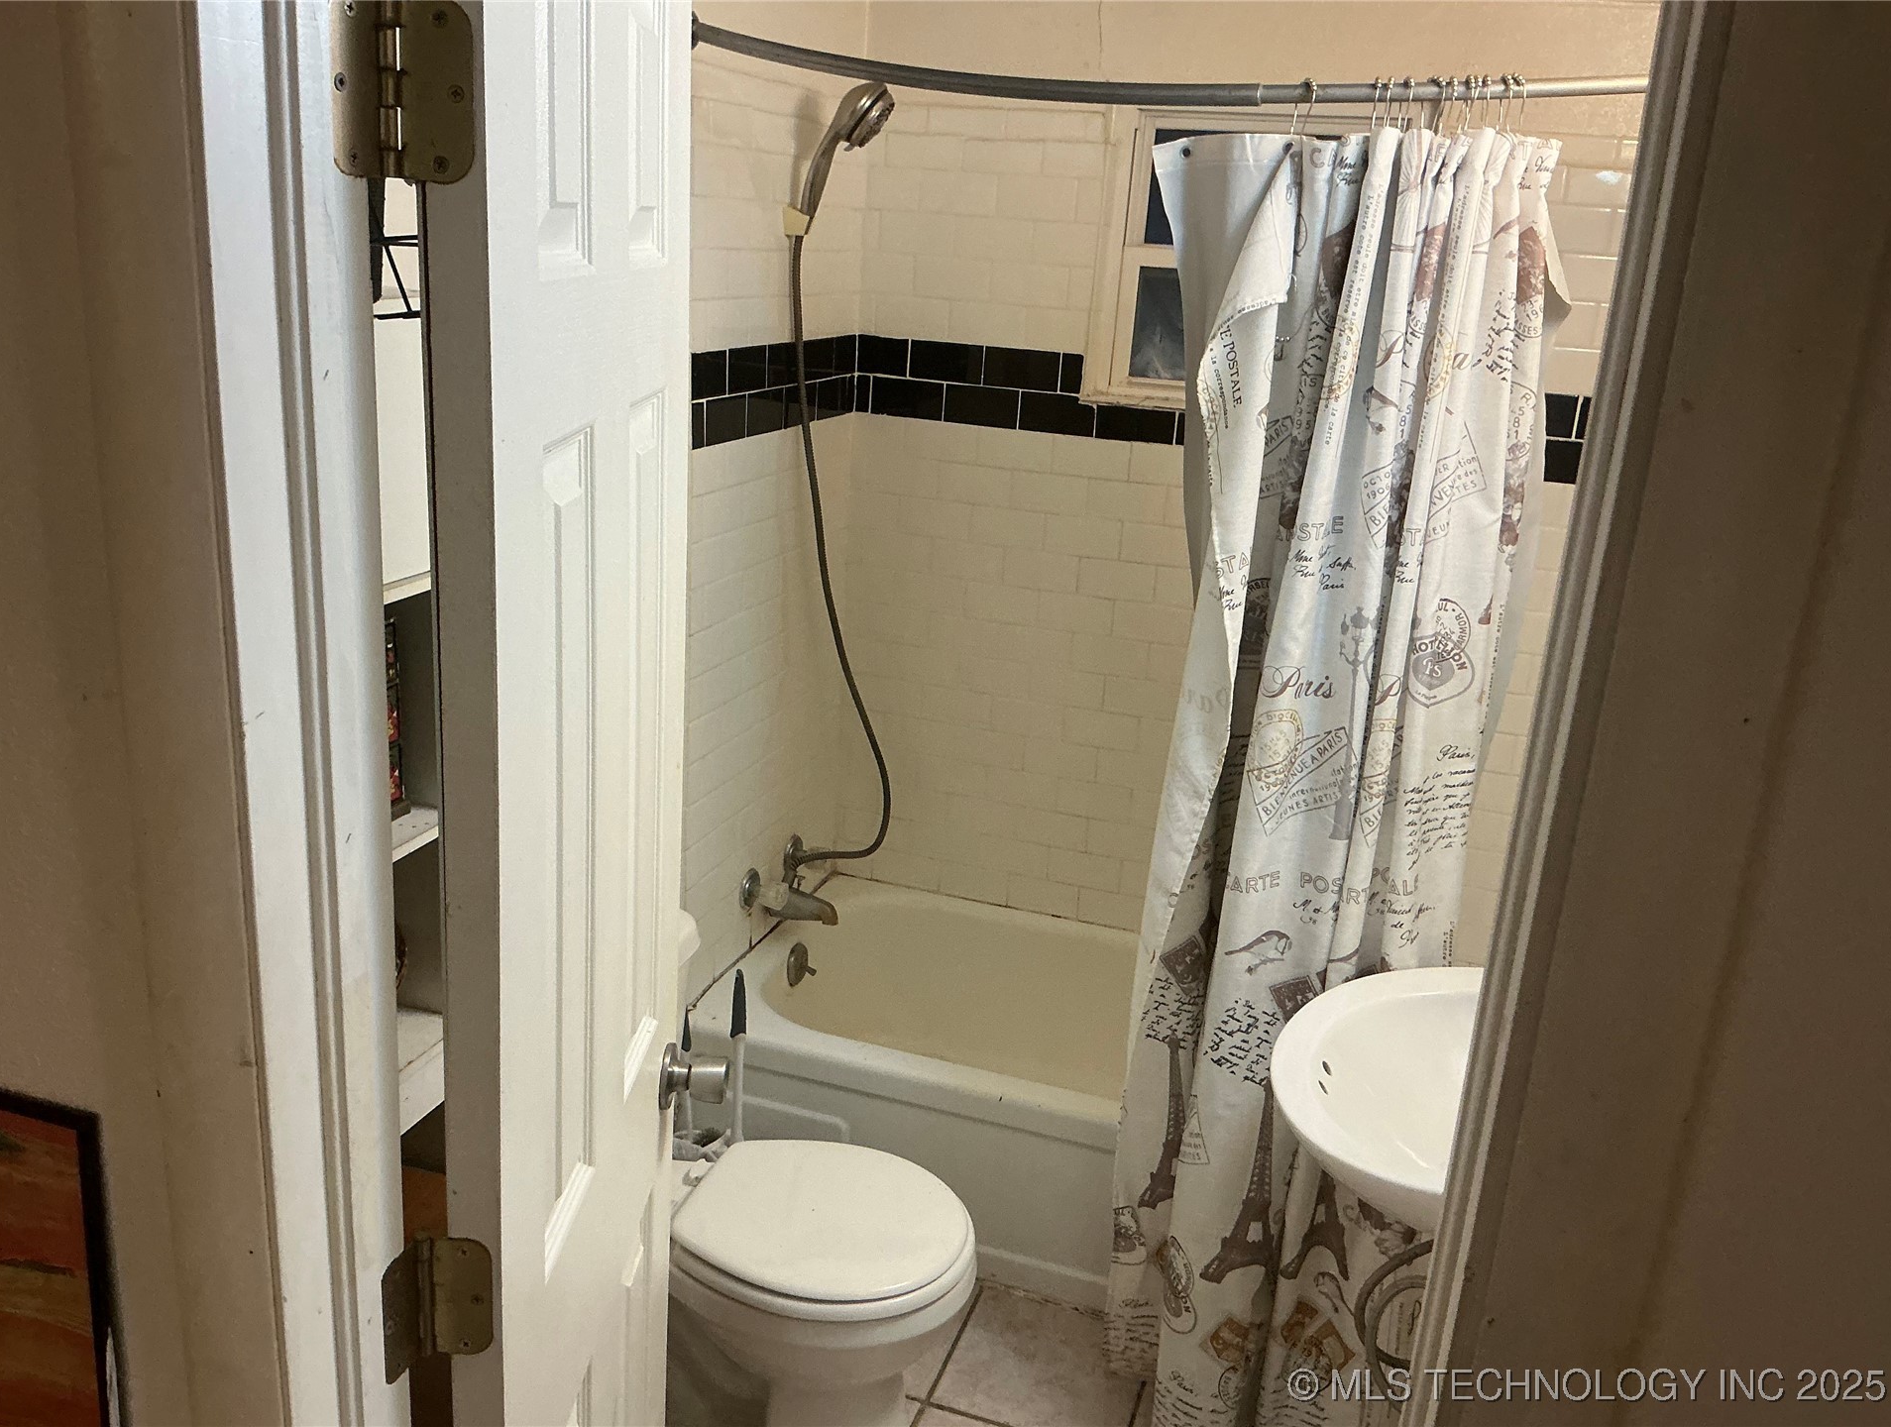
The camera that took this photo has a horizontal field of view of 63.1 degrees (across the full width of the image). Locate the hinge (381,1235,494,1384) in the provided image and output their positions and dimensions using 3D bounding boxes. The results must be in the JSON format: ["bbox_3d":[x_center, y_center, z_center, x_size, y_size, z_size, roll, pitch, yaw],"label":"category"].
[{"bbox_3d":[-0.327,0.391,0.994,0.052,0.091,0.051,6,17,6],"label":"hinge"}]

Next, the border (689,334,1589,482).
[{"bbox_3d":[0.426,-0.475,2.568,1.510,0.158,0.760,9,18,16],"label":"border"}]

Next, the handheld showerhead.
[{"bbox_3d":[-0.180,-0.942,2.607,0.100,0.275,0.090,30,22,3],"label":"handheld showerhead"}]

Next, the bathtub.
[{"bbox_3d":[0.343,0.742,2.938,1.520,0.368,0.760,9,18,16],"label":"bathtub"}]

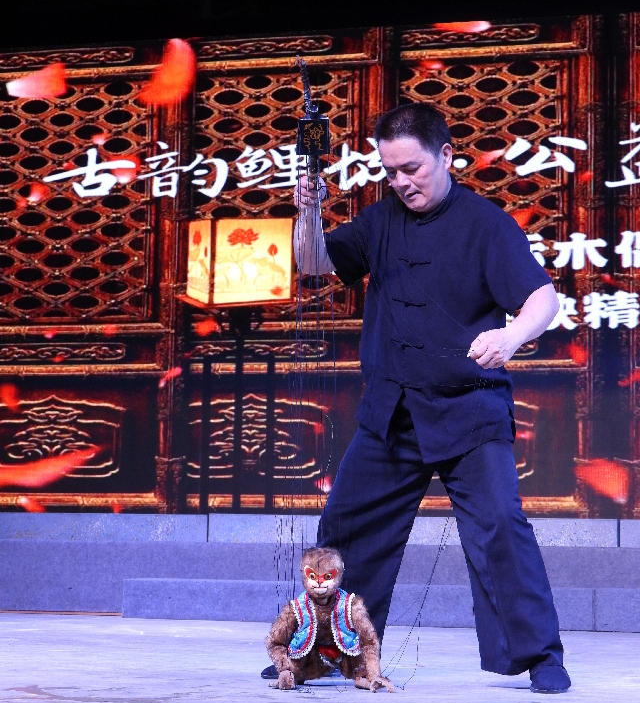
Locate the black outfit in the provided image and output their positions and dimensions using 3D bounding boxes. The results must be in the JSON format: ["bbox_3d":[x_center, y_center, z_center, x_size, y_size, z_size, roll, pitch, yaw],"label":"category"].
[{"bbox_3d":[0.308,0.195,5.200,0.670,1.300,0.420,-1,-4,21],"label":"black outfit"}]

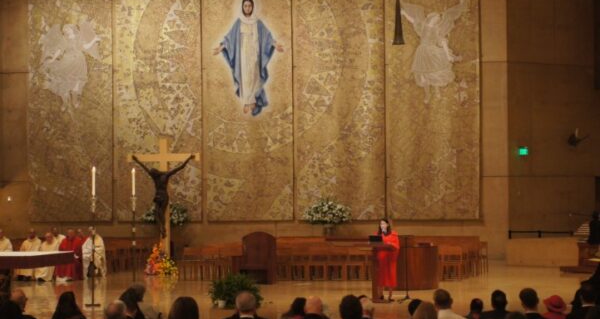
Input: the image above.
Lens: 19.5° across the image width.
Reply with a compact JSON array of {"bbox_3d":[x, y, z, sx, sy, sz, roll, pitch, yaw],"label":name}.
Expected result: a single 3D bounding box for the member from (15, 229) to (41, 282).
[{"bbox_3d":[-6.956,2.455,44.800,0.570,1.330,0.750,-1,-1,12],"label":"member"}]

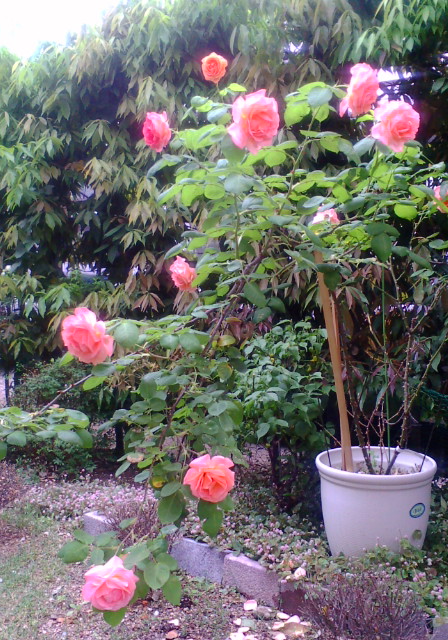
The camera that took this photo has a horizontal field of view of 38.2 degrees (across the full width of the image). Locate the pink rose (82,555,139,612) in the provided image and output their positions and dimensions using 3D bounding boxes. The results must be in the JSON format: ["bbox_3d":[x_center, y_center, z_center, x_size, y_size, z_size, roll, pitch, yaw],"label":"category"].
[{"bbox_3d":[-0.236,0.549,1.350,0.117,0.117,0.095,0,21,-7],"label":"pink rose"}]

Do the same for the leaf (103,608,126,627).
[{"bbox_3d":[-0.234,0.628,1.380,0.050,0.054,0.030,0,3,0],"label":"leaf"}]

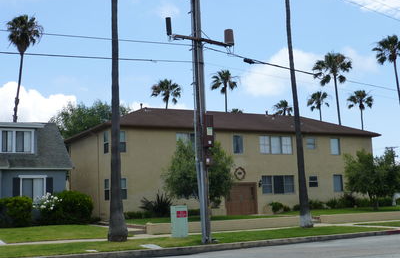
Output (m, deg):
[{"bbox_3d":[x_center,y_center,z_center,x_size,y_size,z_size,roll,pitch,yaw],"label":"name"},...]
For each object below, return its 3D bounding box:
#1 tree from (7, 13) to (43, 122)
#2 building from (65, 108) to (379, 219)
[{"bbox_3d":[-18.921,-1.607,53.408,3.900,21.573,3.700,2,-9,-30],"label":"tree"},{"bbox_3d":[2.186,2.471,38.158,22.700,7.450,9.500,2,-9,-30],"label":"building"}]

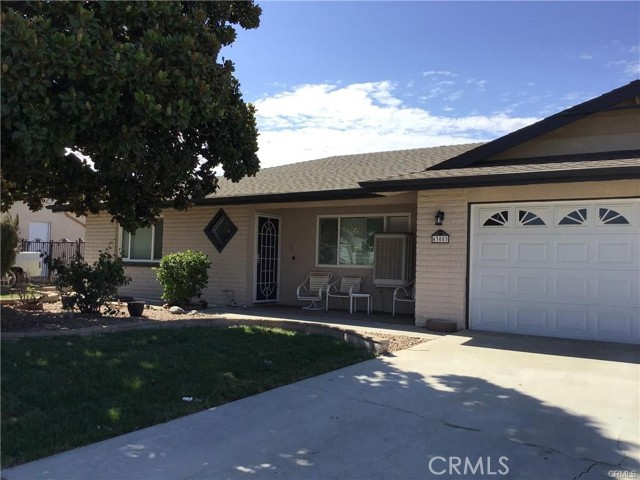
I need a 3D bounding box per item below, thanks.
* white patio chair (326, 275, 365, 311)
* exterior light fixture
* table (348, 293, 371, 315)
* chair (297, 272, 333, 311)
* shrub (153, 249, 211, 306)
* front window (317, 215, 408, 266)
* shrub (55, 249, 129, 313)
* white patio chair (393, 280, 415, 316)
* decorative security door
[{"bbox_3d":[0.579,1.157,12.478,0.630,0.790,0.720,0,-2,30],"label":"white patio chair"},{"bbox_3d":[2.045,-0.380,9.766,0.130,0.260,0.190,0,-3,33],"label":"exterior light fixture"},{"bbox_3d":[0.890,1.342,12.023,0.430,0.400,0.430,1,-2,17],"label":"table"},{"bbox_3d":[-0.109,1.143,12.943,0.620,0.820,0.720,0,-2,23],"label":"chair"},{"bbox_3d":[-3.143,0.872,13.150,1.220,1.260,1.150,2,-2,-9],"label":"shrub"},{"bbox_3d":[0.940,0.018,13.032,2.439,1.218,0.090,0,-3,33],"label":"front window"},{"bbox_3d":[-4.347,0.793,10.950,1.400,1.180,1.200,2,-2,-17],"label":"shrub"},{"bbox_3d":[1.948,1.155,11.540,0.720,0.790,0.620,3,-3,-39],"label":"white patio chair"},{"bbox_3d":[-1.250,0.435,13.575,0.070,2.066,0.965,0,-3,33],"label":"decorative security door"}]

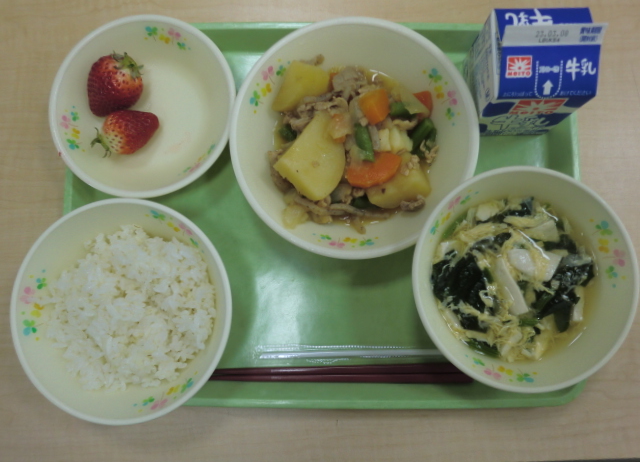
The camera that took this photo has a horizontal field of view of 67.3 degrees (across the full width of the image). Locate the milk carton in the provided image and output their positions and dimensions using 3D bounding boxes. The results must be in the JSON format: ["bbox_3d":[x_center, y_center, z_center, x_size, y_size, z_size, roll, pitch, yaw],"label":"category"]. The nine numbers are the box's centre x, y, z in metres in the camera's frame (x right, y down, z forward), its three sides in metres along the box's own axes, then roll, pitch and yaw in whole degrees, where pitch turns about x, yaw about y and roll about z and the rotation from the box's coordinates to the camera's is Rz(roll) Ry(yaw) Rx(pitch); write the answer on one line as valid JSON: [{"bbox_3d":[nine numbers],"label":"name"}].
[{"bbox_3d":[0.135,-0.104,0.313,0.057,0.098,0.056,-1,84,2],"label":"milk carton"}]

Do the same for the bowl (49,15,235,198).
[{"bbox_3d":[-0.120,-0.084,0.347,0.129,0.042,0.129,0,84,2],"label":"bowl"}]

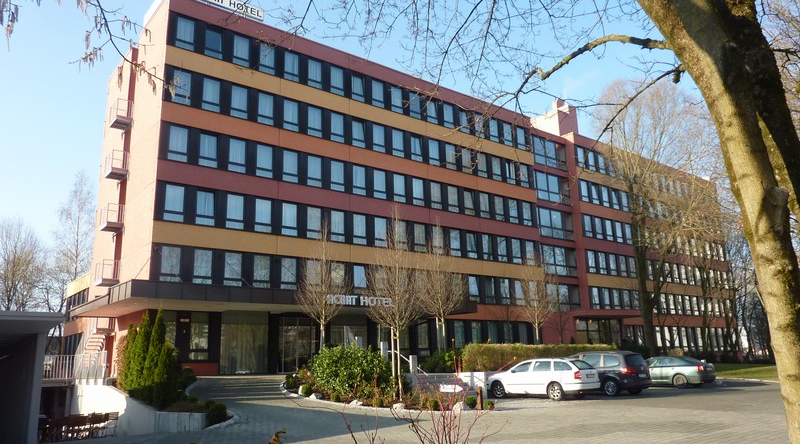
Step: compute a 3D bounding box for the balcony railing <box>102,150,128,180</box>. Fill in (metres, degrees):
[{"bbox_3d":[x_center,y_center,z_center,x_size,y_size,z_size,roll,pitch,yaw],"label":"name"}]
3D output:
[{"bbox_3d":[-15.477,-3.044,31.661,0.786,1.186,1.492,9,-18,-37],"label":"balcony railing"}]

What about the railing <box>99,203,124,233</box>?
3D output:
[{"bbox_3d":[-15.382,-0.183,30.950,0.786,1.186,1.492,9,-18,-37],"label":"railing"}]

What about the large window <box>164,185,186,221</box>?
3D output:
[{"bbox_3d":[-10.313,-0.839,26.385,0.900,1.692,0.120,9,-18,-36],"label":"large window"}]

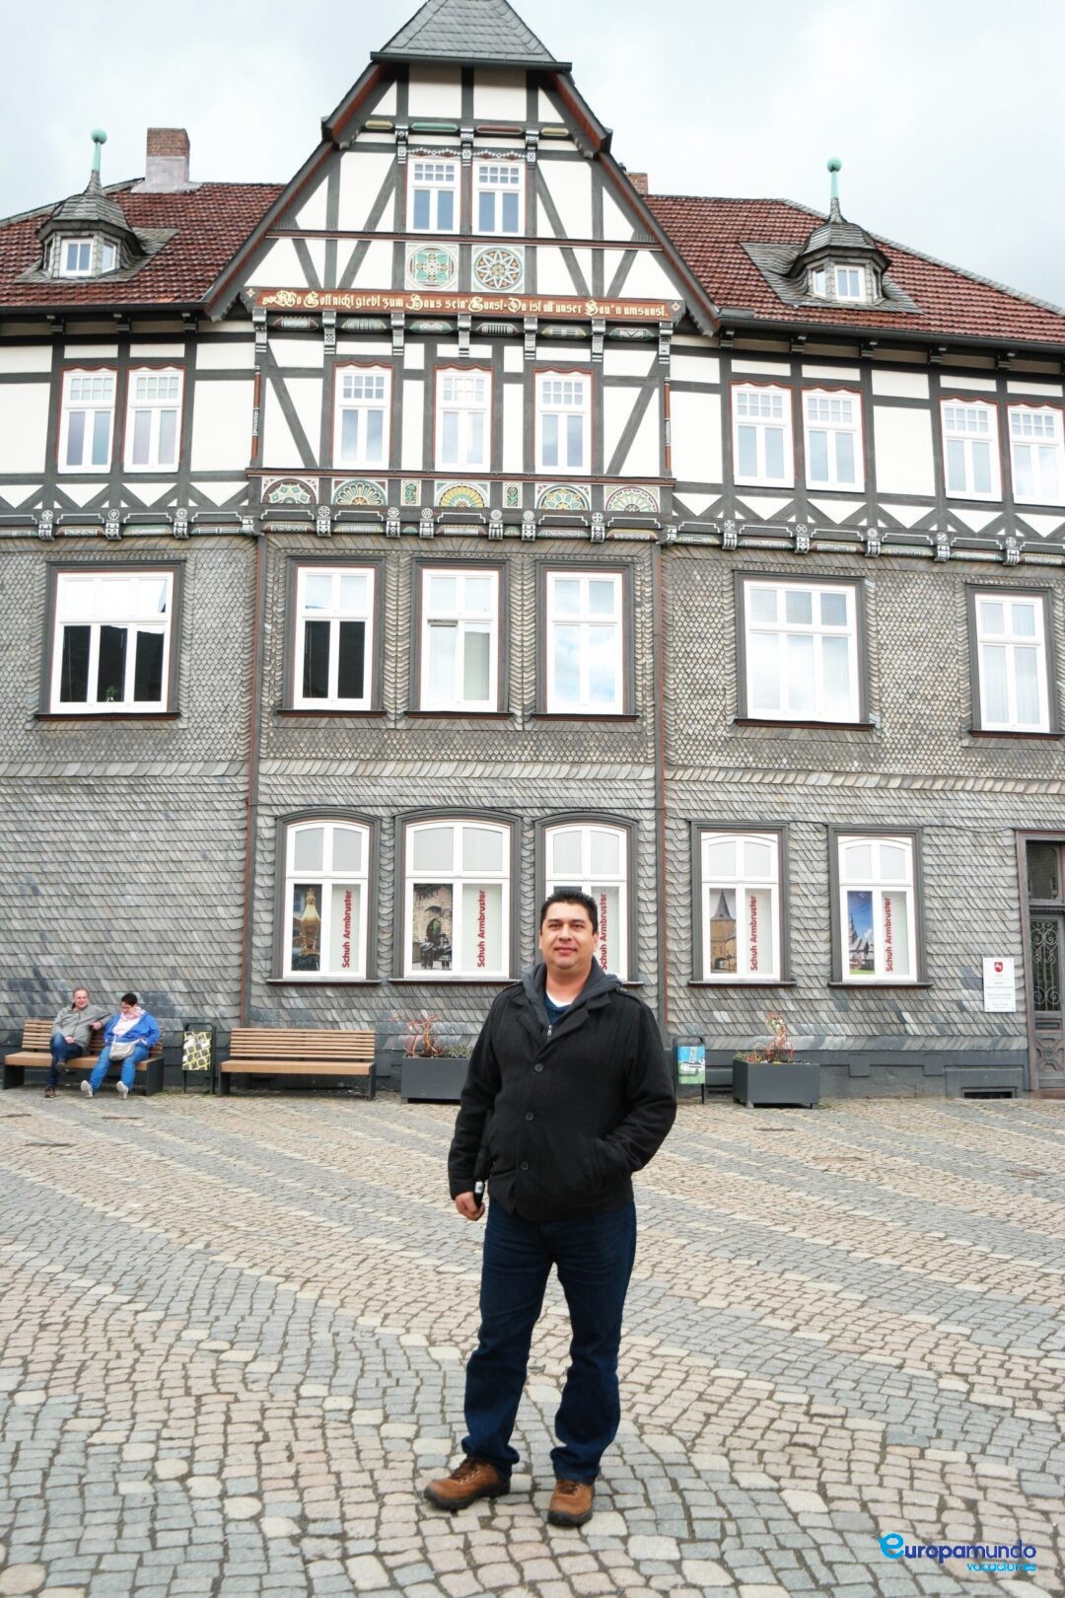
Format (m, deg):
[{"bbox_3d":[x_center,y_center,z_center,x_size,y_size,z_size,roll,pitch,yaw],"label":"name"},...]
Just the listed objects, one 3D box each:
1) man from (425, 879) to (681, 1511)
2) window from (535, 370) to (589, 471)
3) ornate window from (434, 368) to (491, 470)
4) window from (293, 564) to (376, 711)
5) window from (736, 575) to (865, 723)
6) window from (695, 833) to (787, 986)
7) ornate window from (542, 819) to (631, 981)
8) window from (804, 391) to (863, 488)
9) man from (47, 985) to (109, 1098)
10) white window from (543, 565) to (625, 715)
[{"bbox_3d":[0.063,1.130,3.510,0.670,1.730,0.450,-1,-8,12],"label":"man"},{"bbox_3d":[0.360,-4.529,14.421,0.650,1.220,0.150,1,-7,-3],"label":"window"},{"bbox_3d":[-0.828,-4.536,14.348,0.650,1.220,0.150,1,-7,-3],"label":"ornate window"},{"bbox_3d":[-2.353,-1.923,14.246,0.912,1.738,0.150,1,-7,-3],"label":"window"},{"bbox_3d":[3.407,-1.890,15.196,1.550,1.903,0.150,1,-7,-7],"label":"window"},{"bbox_3d":[2.561,1.302,14.694,0.992,1.859,0.150,1,-7,-7],"label":"window"},{"bbox_3d":[0.650,1.213,14.368,0.958,1.908,0.150,0,-7,-1],"label":"ornate window"},{"bbox_3d":[3.839,-4.559,15.277,0.730,1.308,0.150,1,-7,-7],"label":"window"},{"bbox_3d":[-5.242,2.766,13.764,0.600,1.210,0.720,0,-7,3],"label":"man"},{"bbox_3d":[0.629,-1.902,14.429,0.973,1.760,0.150,1,-7,-3],"label":"white window"}]

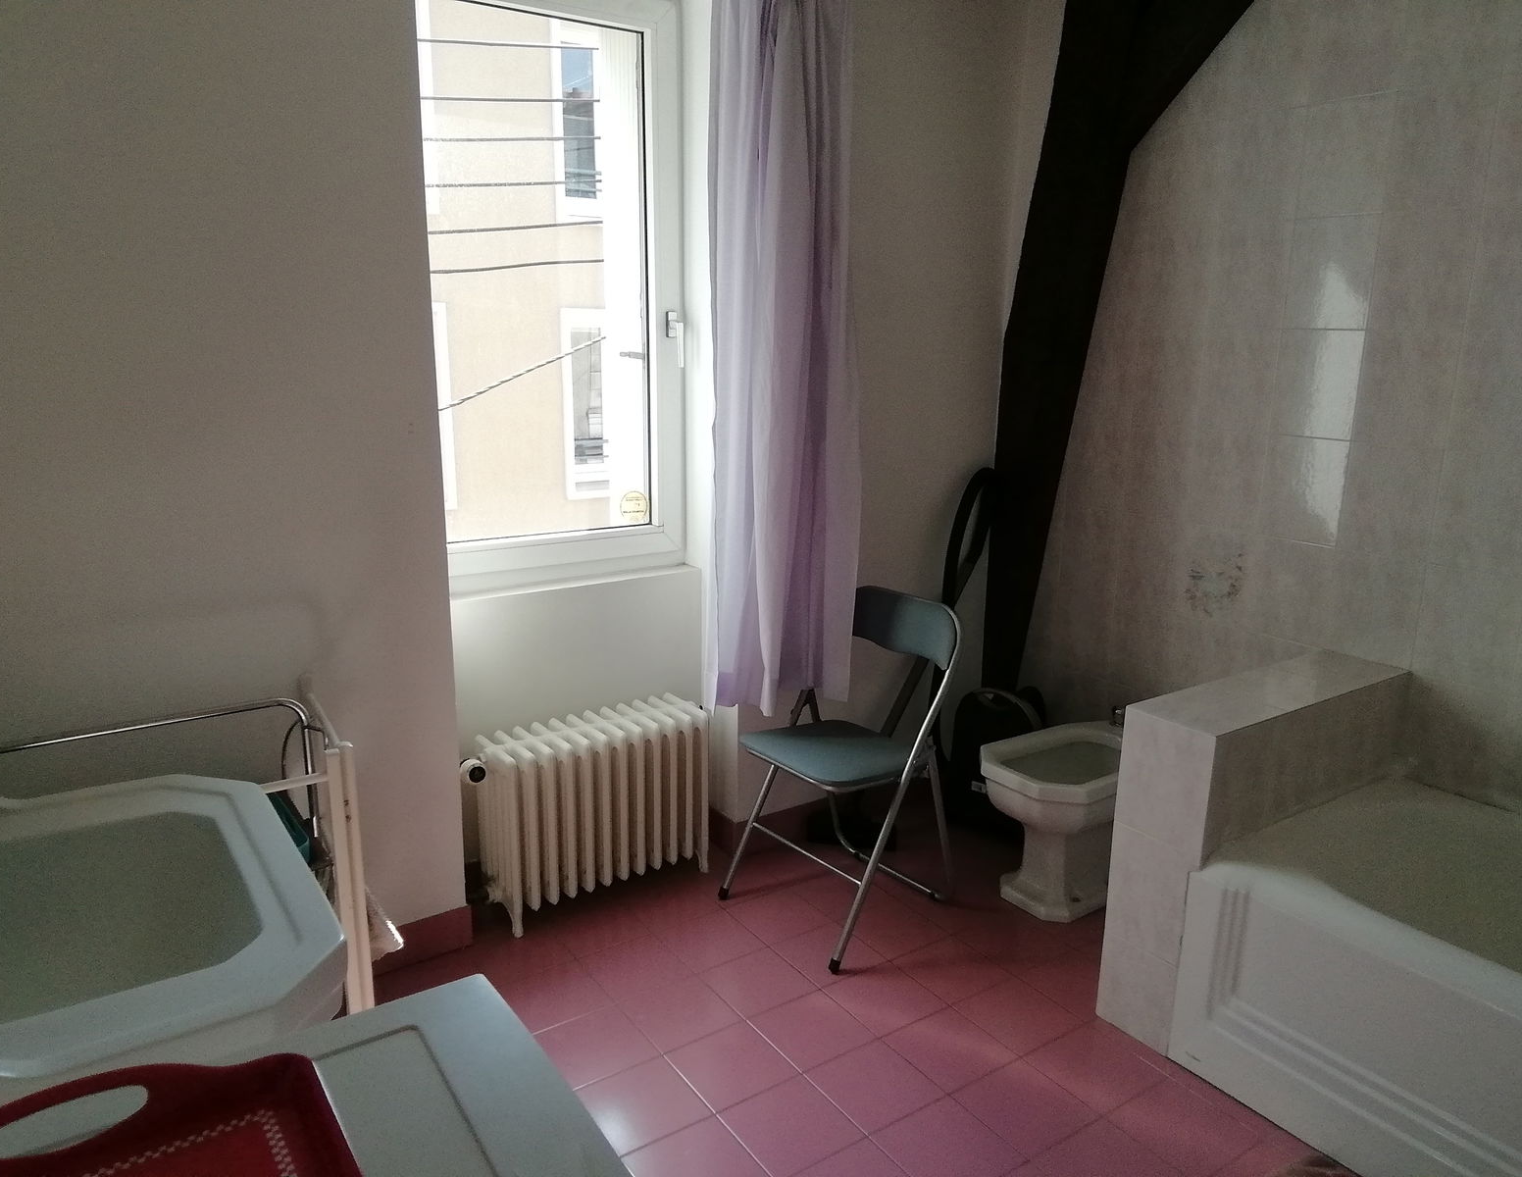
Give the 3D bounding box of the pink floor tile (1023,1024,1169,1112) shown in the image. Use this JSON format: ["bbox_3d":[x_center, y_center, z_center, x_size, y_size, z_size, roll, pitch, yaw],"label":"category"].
[{"bbox_3d":[0.664,0.957,2.168,0.198,0.010,0.198,-9,17,-33],"label":"pink floor tile"}]

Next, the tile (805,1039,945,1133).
[{"bbox_3d":[0.221,0.965,2.109,0.198,0.010,0.198,-9,17,-33],"label":"tile"}]

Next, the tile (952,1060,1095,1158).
[{"bbox_3d":[0.497,0.981,2.057,0.198,0.010,0.198,-8,17,-34],"label":"tile"}]

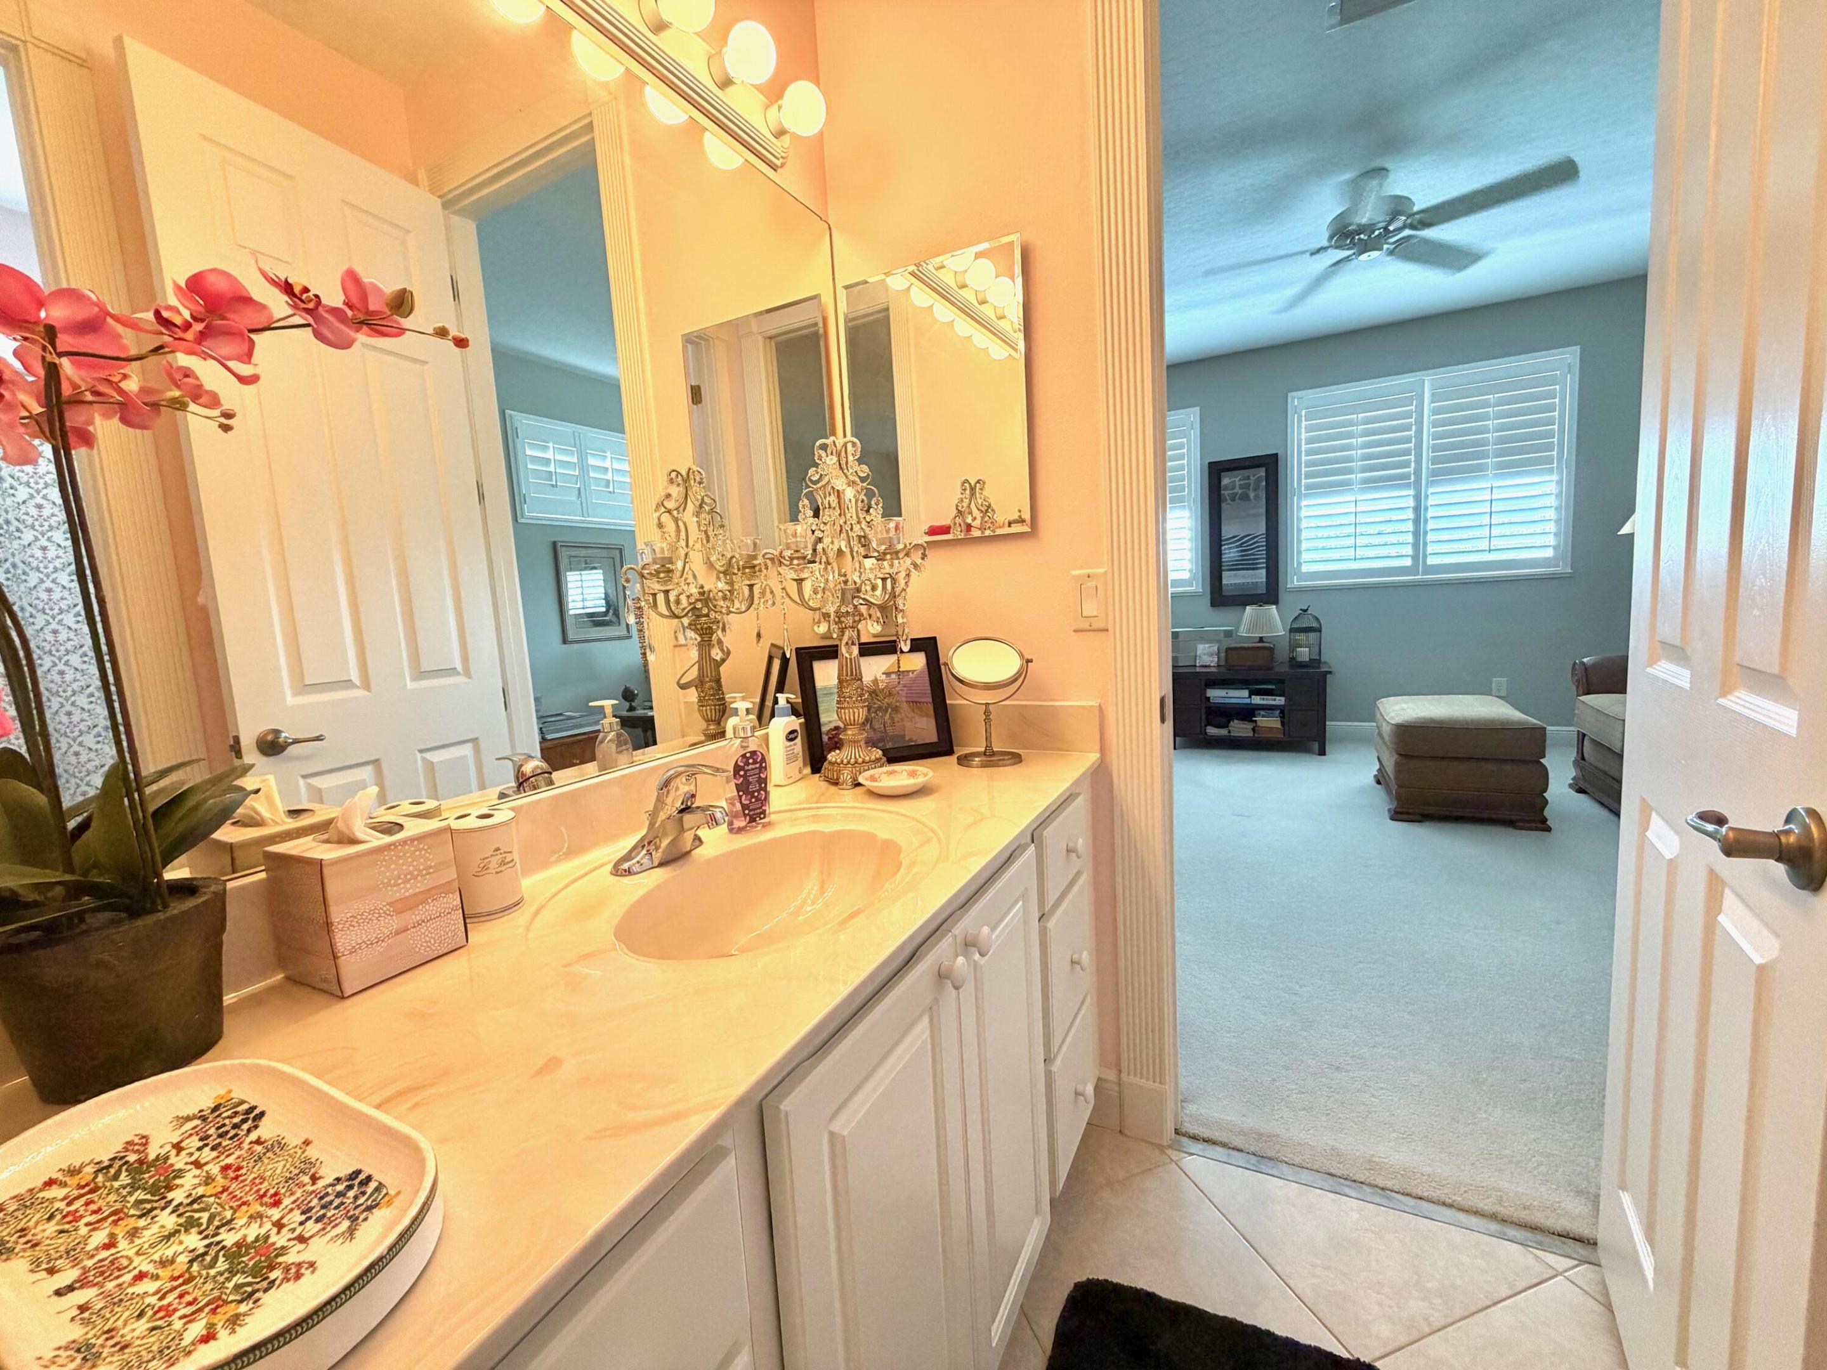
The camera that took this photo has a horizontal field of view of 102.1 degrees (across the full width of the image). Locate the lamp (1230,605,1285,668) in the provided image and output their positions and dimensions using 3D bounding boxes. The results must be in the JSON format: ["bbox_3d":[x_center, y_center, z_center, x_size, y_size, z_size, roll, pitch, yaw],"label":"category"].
[{"bbox_3d":[2.295,-0.323,4.919,0.360,0.415,0.310,0,7,27],"label":"lamp"}]

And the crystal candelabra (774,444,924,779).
[{"bbox_3d":[-0.118,-0.129,1.343,0.262,0.620,0.262,-4,7,-5],"label":"crystal candelabra"}]

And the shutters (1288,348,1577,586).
[{"bbox_3d":[3.216,-1.309,4.678,1.505,1.290,0.070,0,7,27],"label":"shutters"}]

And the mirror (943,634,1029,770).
[{"bbox_3d":[0.146,0.030,1.457,0.172,0.247,0.120,-3,7,8],"label":"mirror"}]

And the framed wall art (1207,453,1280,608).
[{"bbox_3d":[2.325,-1.078,5.192,0.440,1.030,0.030,0,7,27],"label":"framed wall art"}]

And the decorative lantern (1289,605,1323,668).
[{"bbox_3d":[2.534,-0.309,4.774,0.210,0.400,0.200,0,7,27],"label":"decorative lantern"}]

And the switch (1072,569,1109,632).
[{"bbox_3d":[0.348,-0.166,1.460,0.071,0.118,0.010,0,7,27],"label":"switch"}]

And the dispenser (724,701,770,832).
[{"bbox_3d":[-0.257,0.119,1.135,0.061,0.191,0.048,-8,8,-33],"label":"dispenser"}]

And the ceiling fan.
[{"bbox_3d":[1.905,-1.931,3.092,1.290,0.290,1.270,0,7,27],"label":"ceiling fan"}]

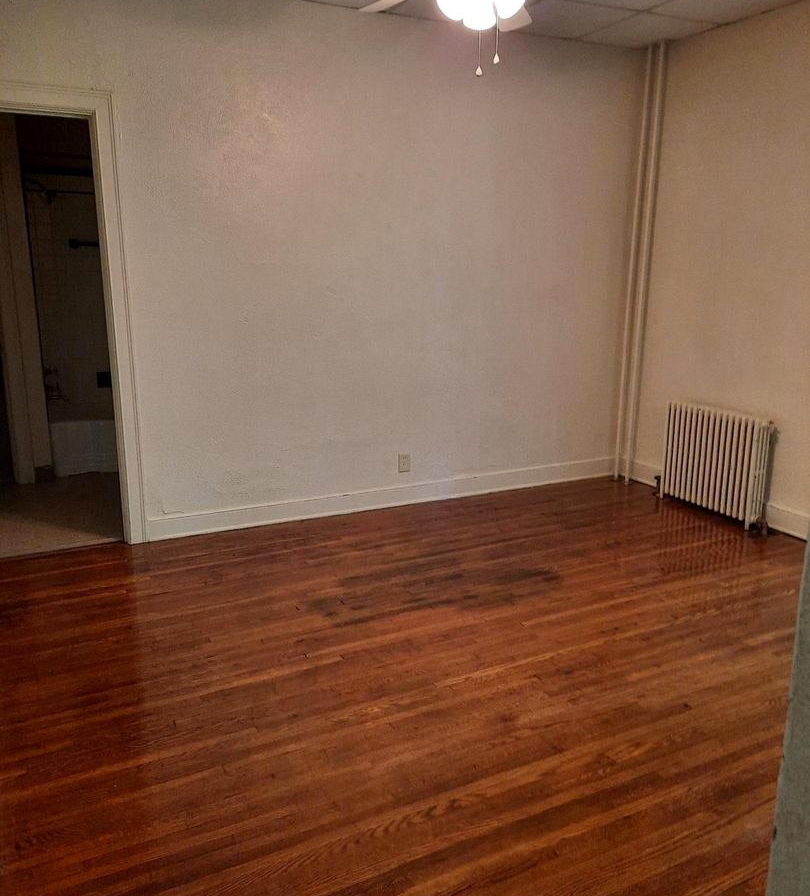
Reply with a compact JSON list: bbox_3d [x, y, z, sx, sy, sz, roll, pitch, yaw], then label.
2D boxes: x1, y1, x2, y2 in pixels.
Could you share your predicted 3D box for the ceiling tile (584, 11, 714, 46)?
[{"bbox_3d":[1.384,-2.406,4.495,0.530,0.020,0.570,-6,15,-25],"label":"ceiling tile"}]

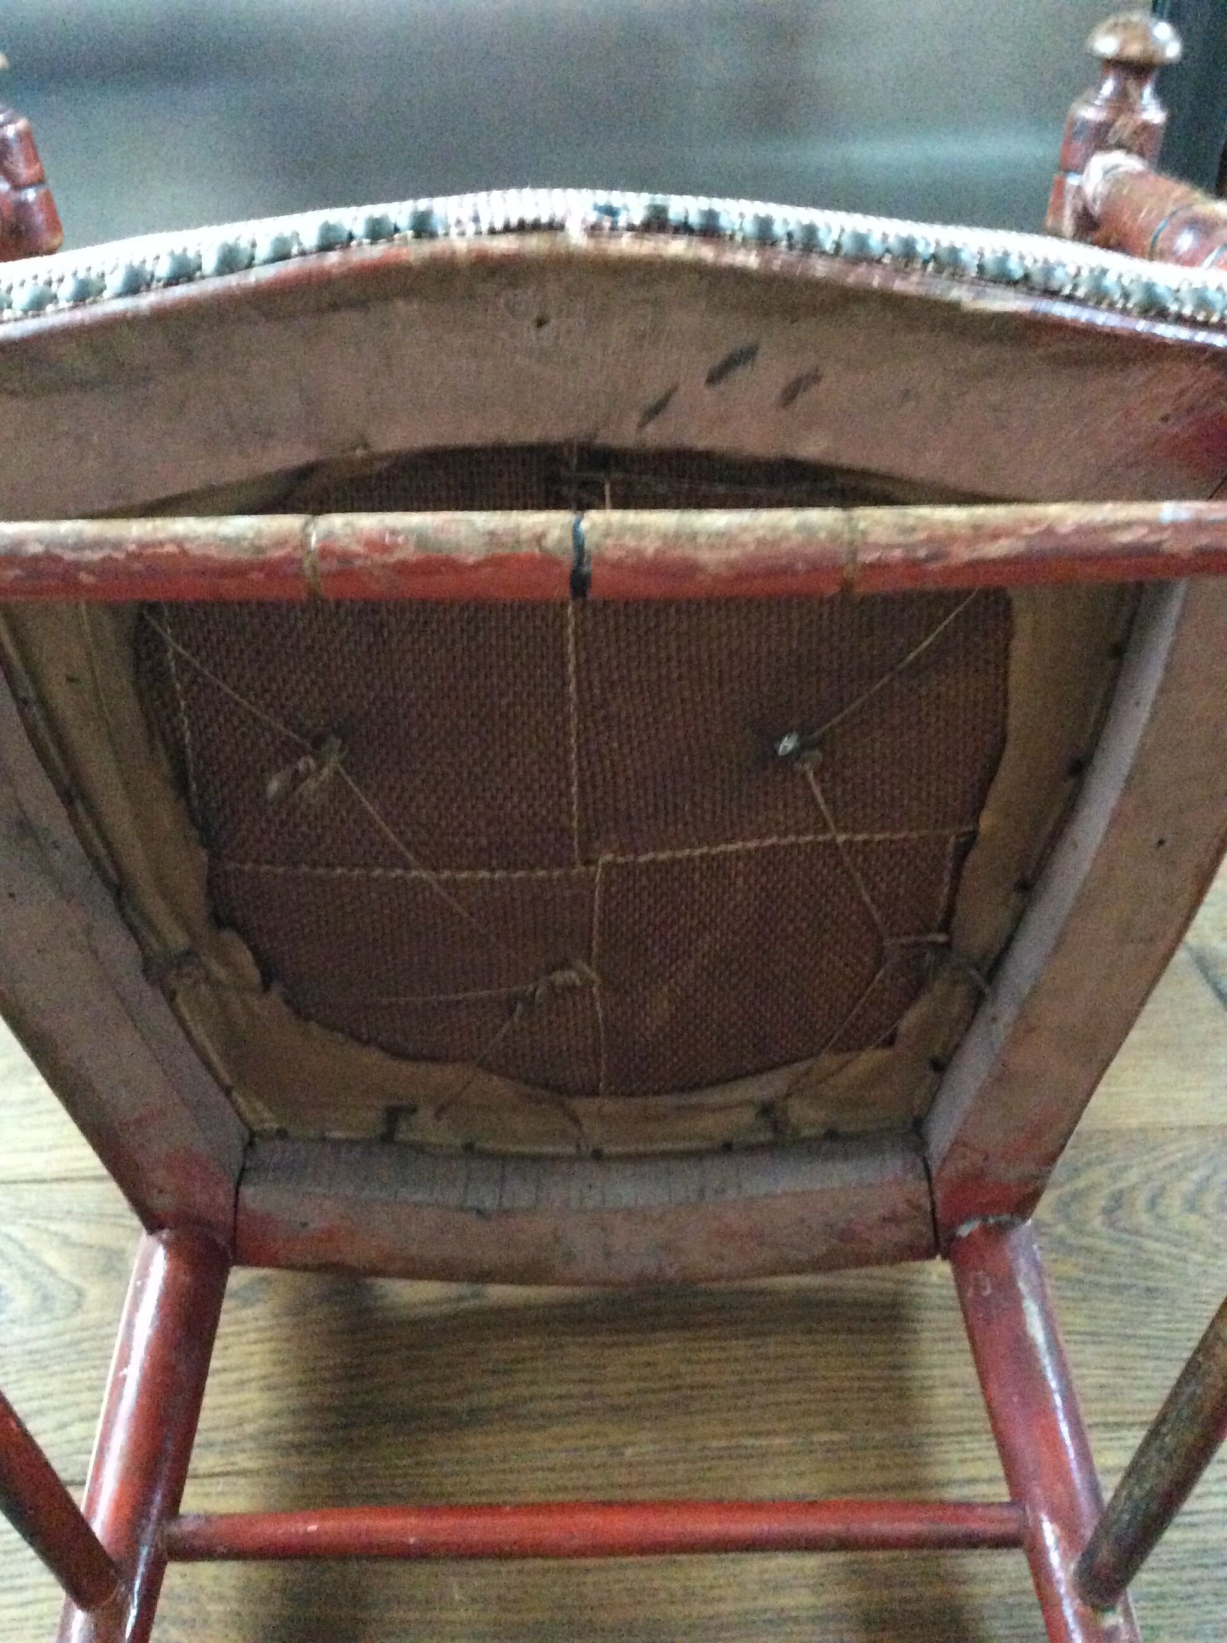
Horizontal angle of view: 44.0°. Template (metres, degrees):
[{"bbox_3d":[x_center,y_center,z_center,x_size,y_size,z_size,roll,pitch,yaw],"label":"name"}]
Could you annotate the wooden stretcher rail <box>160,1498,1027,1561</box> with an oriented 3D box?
[{"bbox_3d":[-0.007,0.273,0.585,0.334,0.020,0.020,-1,31,0],"label":"wooden stretcher rail"}]

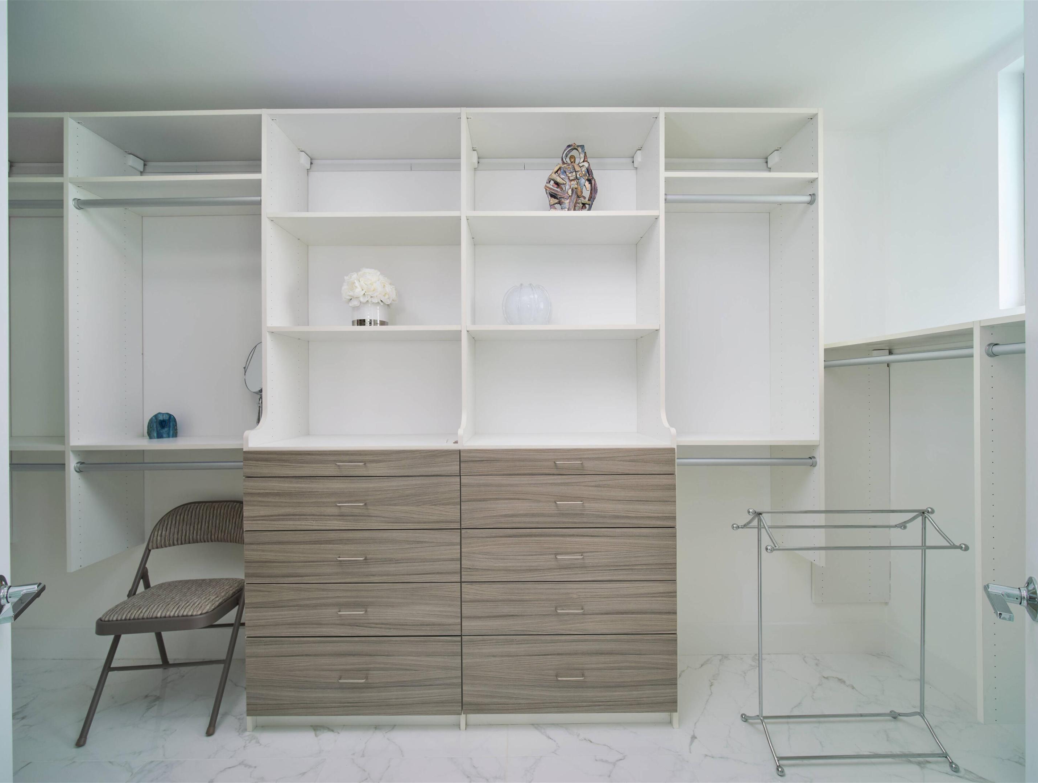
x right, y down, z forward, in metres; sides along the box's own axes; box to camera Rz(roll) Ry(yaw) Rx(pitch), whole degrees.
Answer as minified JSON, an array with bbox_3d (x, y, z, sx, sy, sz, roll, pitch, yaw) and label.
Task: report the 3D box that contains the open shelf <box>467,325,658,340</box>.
[{"bbox_3d":[0.174,-0.250,1.823,0.753,0.019,0.326,0,0,0],"label":"open shelf"}]

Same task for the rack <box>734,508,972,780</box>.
[{"bbox_3d":[1.129,0.821,1.476,0.660,0.829,0.250,0,0,-1],"label":"rack"}]

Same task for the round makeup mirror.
[{"bbox_3d":[-1.126,-0.004,1.838,0.215,0.420,0.135,0,0,28],"label":"round makeup mirror"}]

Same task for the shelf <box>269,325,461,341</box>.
[{"bbox_3d":[-0.605,-0.248,1.825,0.762,0.020,0.330,0,0,0],"label":"shelf"}]

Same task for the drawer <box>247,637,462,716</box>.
[{"bbox_3d":[-0.596,1.028,1.730,0.774,0.284,0.420,0,0,0],"label":"drawer"}]

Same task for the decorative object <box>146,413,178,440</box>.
[{"bbox_3d":[-1.608,0.153,1.909,0.112,0.116,0.060,0,0,-25],"label":"decorative object"}]

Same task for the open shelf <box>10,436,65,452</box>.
[{"bbox_3d":[-2.088,0.226,1.819,0.603,0.019,0.326,0,0,0],"label":"open shelf"}]

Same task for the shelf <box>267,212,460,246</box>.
[{"bbox_3d":[-0.608,-0.696,1.825,0.762,0.020,0.330,0,0,0],"label":"shelf"}]

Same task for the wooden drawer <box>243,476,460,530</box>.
[{"bbox_3d":[-0.600,0.404,1.729,0.774,0.188,0.420,0,0,0],"label":"wooden drawer"}]

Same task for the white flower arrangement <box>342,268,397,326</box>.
[{"bbox_3d":[-0.647,-0.396,1.828,0.237,0.278,0.237,0,0,0],"label":"white flower arrangement"}]

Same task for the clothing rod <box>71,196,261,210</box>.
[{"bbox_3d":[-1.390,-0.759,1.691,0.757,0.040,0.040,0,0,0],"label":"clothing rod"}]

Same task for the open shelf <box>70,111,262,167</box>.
[{"bbox_3d":[-1.390,-1.092,1.823,0.757,0.020,0.330,0,0,0],"label":"open shelf"}]

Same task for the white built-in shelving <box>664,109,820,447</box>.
[{"bbox_3d":[0.880,-0.448,1.824,0.616,1.329,0.326,0,0,0],"label":"white built-in shelving"}]

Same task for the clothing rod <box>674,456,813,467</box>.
[{"bbox_3d":[0.885,0.287,1.699,0.605,0.037,0.037,0,0,0],"label":"clothing rod"}]

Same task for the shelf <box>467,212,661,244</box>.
[{"bbox_3d":[0.174,-0.700,1.826,0.762,0.020,0.330,0,0,0],"label":"shelf"}]

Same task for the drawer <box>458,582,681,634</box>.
[{"bbox_3d":[0.182,0.783,1.731,0.773,0.188,0.420,0,0,0],"label":"drawer"}]

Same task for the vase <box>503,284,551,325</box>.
[{"bbox_3d":[0.027,-0.364,1.825,0.209,0.205,0.209,0,0,0],"label":"vase"}]

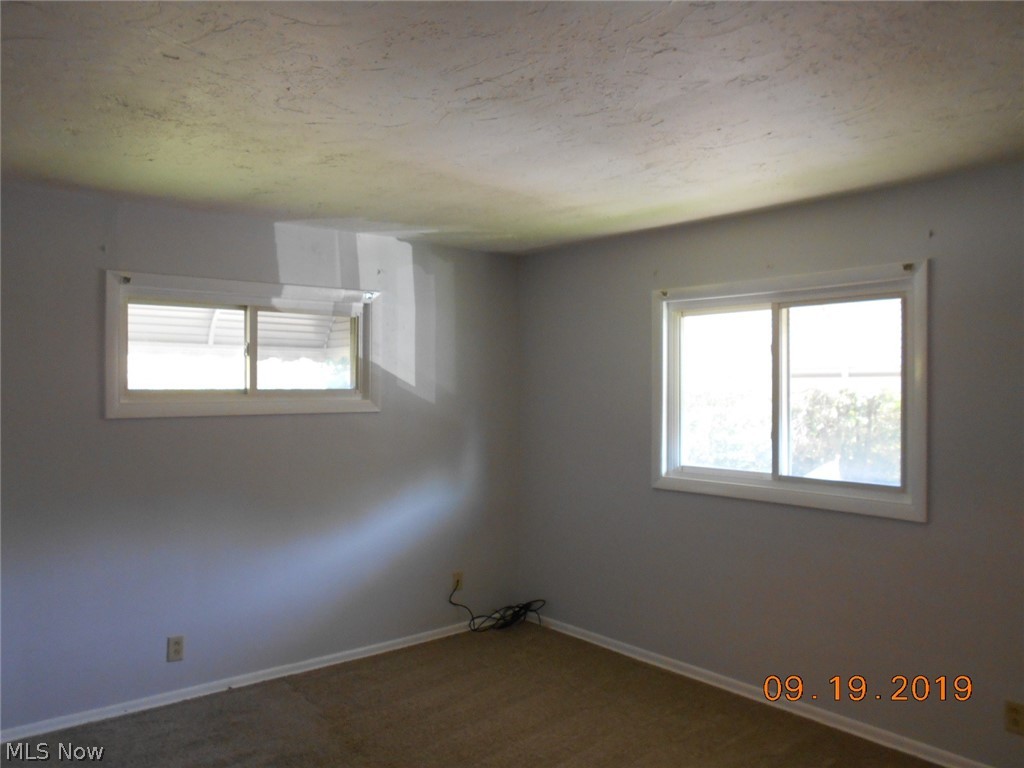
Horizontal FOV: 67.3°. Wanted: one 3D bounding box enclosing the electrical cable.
[{"bbox_3d":[-0.097,1.383,4.748,0.570,0.270,0.200,0,0,-40],"label":"electrical cable"}]

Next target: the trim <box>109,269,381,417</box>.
[{"bbox_3d":[-1.288,-0.178,3.907,1.415,0.674,0.070,0,0,-40],"label":"trim"}]

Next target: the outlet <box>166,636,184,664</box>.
[{"bbox_3d":[-1.585,1.252,3.626,0.072,0.116,0.012,0,0,-40],"label":"outlet"}]

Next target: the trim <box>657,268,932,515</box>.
[{"bbox_3d":[1.228,0.029,3.628,0.070,1.065,1.420,0,0,-40],"label":"trim"}]

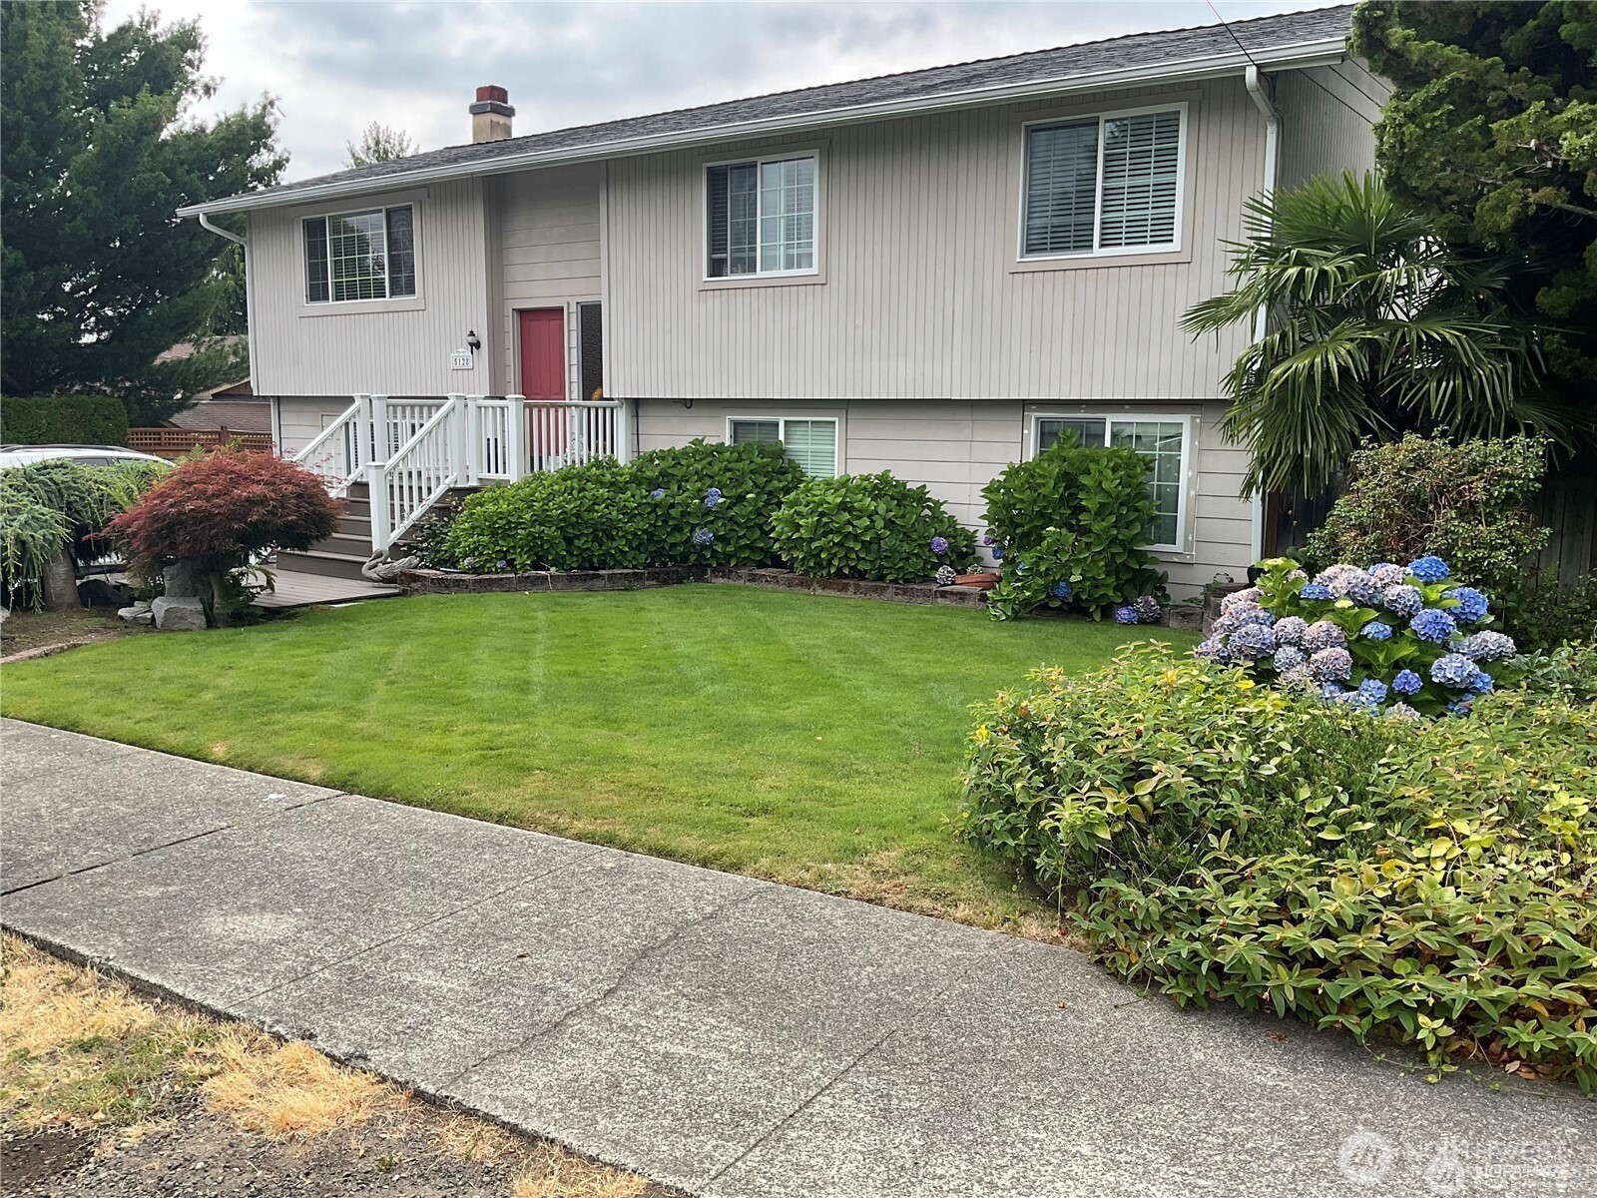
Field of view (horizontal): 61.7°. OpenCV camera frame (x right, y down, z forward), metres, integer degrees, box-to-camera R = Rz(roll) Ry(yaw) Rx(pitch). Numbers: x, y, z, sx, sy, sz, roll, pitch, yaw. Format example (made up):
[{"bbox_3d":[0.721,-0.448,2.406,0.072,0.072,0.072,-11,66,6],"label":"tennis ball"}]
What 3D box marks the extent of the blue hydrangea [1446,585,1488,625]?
[{"bbox_3d":[2.824,0.026,5.650,0.185,0.160,0.185,4,10,27],"label":"blue hydrangea"}]

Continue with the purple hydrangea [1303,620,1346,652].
[{"bbox_3d":[2.164,0.156,5.500,0.175,0.140,0.175,4,9,22],"label":"purple hydrangea"}]

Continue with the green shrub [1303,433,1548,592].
[{"bbox_3d":[3.847,-0.178,8.246,1.500,1.500,1.250,4,9,25],"label":"green shrub"}]

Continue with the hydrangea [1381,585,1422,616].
[{"bbox_3d":[2.708,0.006,6.000,0.180,0.145,0.175,4,9,24],"label":"hydrangea"}]

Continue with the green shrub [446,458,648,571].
[{"bbox_3d":[-2.536,-0.897,13.493,2.000,1.100,1.500,-1,8,-11],"label":"green shrub"}]

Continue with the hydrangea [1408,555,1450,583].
[{"bbox_3d":[2.923,-0.139,6.200,0.190,0.140,0.185,4,9,25],"label":"hydrangea"}]

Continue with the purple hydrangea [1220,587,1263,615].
[{"bbox_3d":[1.940,0.022,5.850,0.180,0.145,0.180,3,9,18],"label":"purple hydrangea"}]

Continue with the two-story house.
[{"bbox_3d":[0.293,-4.024,18.220,15.700,6.250,9.600,6,10,35],"label":"two-story house"}]

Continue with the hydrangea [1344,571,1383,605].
[{"bbox_3d":[2.426,-0.048,5.750,0.170,0.145,0.170,4,9,23],"label":"hydrangea"}]

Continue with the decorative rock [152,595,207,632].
[{"bbox_3d":[-5.084,0.110,10.966,0.380,0.250,0.320,-6,11,-37],"label":"decorative rock"}]

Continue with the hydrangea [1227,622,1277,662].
[{"bbox_3d":[1.881,0.181,5.550,0.200,0.155,0.200,3,9,19],"label":"hydrangea"}]

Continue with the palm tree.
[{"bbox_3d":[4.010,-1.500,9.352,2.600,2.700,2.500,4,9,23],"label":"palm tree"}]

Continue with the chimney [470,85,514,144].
[{"bbox_3d":[-5.234,-8.162,22.885,0.540,1.050,0.540,6,10,36],"label":"chimney"}]

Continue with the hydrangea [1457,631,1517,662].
[{"bbox_3d":[3.037,0.209,5.900,0.250,0.145,0.200,5,9,27],"label":"hydrangea"}]

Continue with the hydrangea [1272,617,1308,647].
[{"bbox_3d":[2.171,0.143,5.900,0.160,0.140,0.155,4,8,20],"label":"hydrangea"}]

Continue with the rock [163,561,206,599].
[{"bbox_3d":[-5.144,-0.157,11.200,0.360,0.360,0.320,-3,9,-25],"label":"rock"}]

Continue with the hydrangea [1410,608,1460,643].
[{"bbox_3d":[2.613,0.110,5.500,0.190,0.145,0.190,4,10,25],"label":"hydrangea"}]

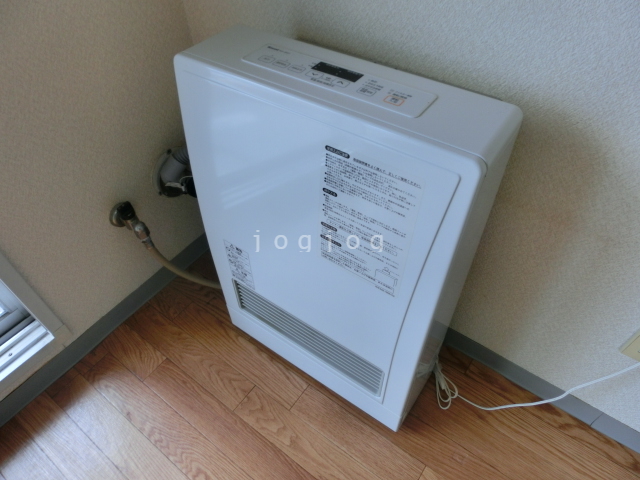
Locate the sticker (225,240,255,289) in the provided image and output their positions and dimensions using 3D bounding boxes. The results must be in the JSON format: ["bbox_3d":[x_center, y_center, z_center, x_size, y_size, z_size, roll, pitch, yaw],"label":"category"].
[{"bbox_3d":[-0.165,0.054,0.922,0.066,0.110,0.003,27,49,24],"label":"sticker"}]

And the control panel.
[{"bbox_3d":[0.017,-0.225,0.614,0.286,0.010,0.070,27,49,24],"label":"control panel"}]

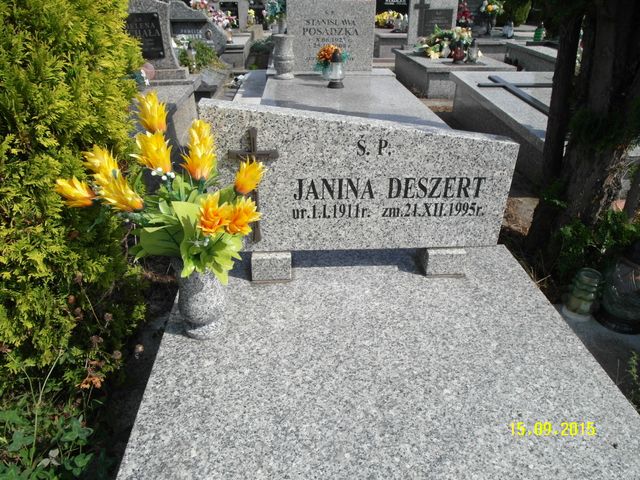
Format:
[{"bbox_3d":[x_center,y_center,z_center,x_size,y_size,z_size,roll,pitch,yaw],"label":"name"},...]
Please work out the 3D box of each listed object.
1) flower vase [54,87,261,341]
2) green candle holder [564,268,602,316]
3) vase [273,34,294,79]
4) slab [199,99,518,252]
[{"bbox_3d":[-0.324,-0.029,0.978,0.420,0.570,0.330,-1,31,-3],"label":"flower vase"},{"bbox_3d":[0.832,0.160,1.404,0.093,0.145,0.093,-1,31,-3],"label":"green candle holder"},{"bbox_3d":[-0.245,-1.241,3.013,0.140,0.260,0.140,-1,31,-3],"label":"vase"},{"bbox_3d":[0.114,-0.172,1.218,0.821,0.403,0.076,-1,27,-4],"label":"slab"}]

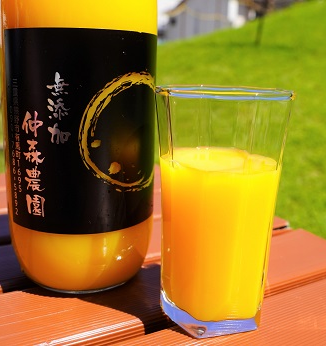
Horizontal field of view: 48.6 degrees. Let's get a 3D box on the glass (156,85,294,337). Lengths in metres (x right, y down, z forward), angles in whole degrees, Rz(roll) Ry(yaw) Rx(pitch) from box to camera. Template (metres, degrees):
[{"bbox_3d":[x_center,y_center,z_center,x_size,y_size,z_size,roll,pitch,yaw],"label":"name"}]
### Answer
[{"bbox_3d":[0.028,0.019,0.184,0.064,0.119,0.064,2,15,0],"label":"glass"}]

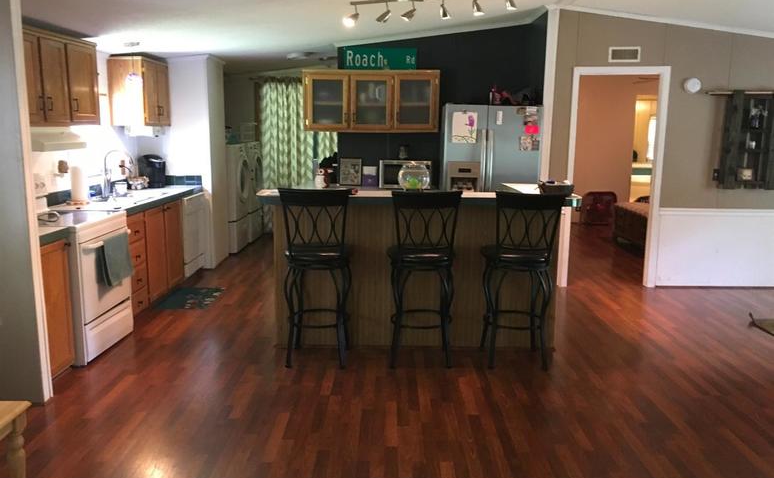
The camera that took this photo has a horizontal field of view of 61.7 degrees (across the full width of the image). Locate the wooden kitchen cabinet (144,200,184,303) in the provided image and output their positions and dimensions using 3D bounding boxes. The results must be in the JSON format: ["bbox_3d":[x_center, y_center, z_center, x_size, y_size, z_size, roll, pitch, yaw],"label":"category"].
[{"bbox_3d":[-2.269,0.093,5.849,0.580,0.860,0.920,1,10,1],"label":"wooden kitchen cabinet"}]

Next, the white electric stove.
[{"bbox_3d":[-2.256,0.172,4.481,0.680,1.180,0.760,1,10,1],"label":"white electric stove"}]

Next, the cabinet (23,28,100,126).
[{"bbox_3d":[-2.409,-1.091,4.441,0.330,0.620,1.190,1,10,1],"label":"cabinet"}]

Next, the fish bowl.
[{"bbox_3d":[0.201,-0.453,4.653,0.230,0.220,0.230,1,10,1],"label":"fish bowl"}]

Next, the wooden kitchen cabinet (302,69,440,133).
[{"bbox_3d":[-0.147,-1.408,6.676,1.365,0.615,0.330,1,10,2],"label":"wooden kitchen cabinet"}]

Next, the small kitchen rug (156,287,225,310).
[{"bbox_3d":[-1.776,0.527,5.867,0.460,0.012,0.760,0,10,-3],"label":"small kitchen rug"}]

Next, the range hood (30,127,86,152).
[{"bbox_3d":[-2.401,-0.680,4.364,0.480,0.157,0.750,1,10,2],"label":"range hood"}]

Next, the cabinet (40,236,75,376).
[{"bbox_3d":[-2.324,0.437,3.900,0.580,0.860,0.460,1,10,1],"label":"cabinet"}]

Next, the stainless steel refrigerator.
[{"bbox_3d":[1.006,-0.453,6.535,0.910,1.735,0.780,1,10,1],"label":"stainless steel refrigerator"}]

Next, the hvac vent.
[{"bbox_3d":[2.204,-1.708,6.002,0.290,0.150,0.025,1,10,2],"label":"hvac vent"}]

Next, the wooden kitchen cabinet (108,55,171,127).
[{"bbox_3d":[-2.409,-1.432,6.359,0.310,0.635,0.680,1,10,2],"label":"wooden kitchen cabinet"}]

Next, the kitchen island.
[{"bbox_3d":[0.220,0.171,4.859,2.160,1.080,1.000,1,10,1],"label":"kitchen island"}]

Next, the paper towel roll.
[{"bbox_3d":[-2.449,-0.430,5.151,0.140,0.290,0.140,1,10,0],"label":"paper towel roll"}]

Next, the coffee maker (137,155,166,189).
[{"bbox_3d":[-2.380,-0.693,6.566,0.215,0.330,0.290,-9,14,-43],"label":"coffee maker"}]

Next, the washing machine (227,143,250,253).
[{"bbox_3d":[-2.169,-0.527,8.104,0.730,1.300,0.680,1,10,1],"label":"washing machine"}]

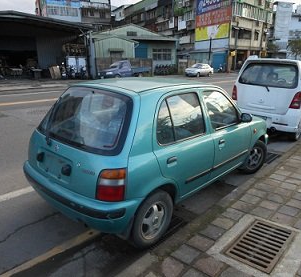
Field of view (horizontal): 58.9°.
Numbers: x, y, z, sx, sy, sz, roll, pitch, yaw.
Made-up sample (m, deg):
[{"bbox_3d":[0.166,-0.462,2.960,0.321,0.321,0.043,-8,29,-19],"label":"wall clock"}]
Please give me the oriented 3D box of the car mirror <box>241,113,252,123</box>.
[{"bbox_3d":[1.212,-0.262,3.360,0.165,0.125,0.100,15,21,40],"label":"car mirror"}]

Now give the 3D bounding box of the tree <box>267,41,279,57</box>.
[{"bbox_3d":[17.446,-11.661,38.683,2.600,4.547,2.600,15,21,41],"label":"tree"}]

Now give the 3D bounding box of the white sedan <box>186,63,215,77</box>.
[{"bbox_3d":[5.468,-7.565,29.571,1.700,1.430,4.300,15,21,41],"label":"white sedan"}]

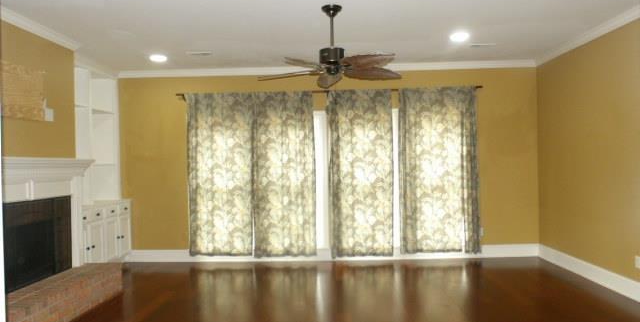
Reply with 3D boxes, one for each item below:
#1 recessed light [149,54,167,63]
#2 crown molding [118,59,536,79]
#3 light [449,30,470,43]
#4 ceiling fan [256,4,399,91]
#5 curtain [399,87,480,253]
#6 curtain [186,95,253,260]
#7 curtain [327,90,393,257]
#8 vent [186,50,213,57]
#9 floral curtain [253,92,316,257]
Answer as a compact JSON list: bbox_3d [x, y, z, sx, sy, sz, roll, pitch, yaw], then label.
[{"bbox_3d":[-2.004,-1.272,5.506,0.200,0.039,0.200,-1,-1,2],"label":"recessed light"},{"bbox_3d":[0.045,-1.264,6.124,5.792,0.090,0.088,-1,-1,2],"label":"crown molding"},{"bbox_3d":[1.521,-1.352,4.838,0.200,0.039,0.200,-1,-1,2],"label":"light"},{"bbox_3d":[0.108,-1.031,3.900,1.345,0.605,1.336,-1,-1,2],"label":"ceiling fan"},{"bbox_3d":[1.617,0.130,5.999,1.105,2.236,0.107,-1,-1,2],"label":"curtain"},{"bbox_3d":[-1.374,0.184,6.105,0.923,2.228,0.107,-1,-1,2],"label":"curtain"},{"bbox_3d":[0.543,0.168,6.037,0.882,2.271,0.107,-1,-1,2],"label":"curtain"},{"bbox_3d":[-1.448,-1.281,5.330,0.312,0.024,0.195,-1,-1,2],"label":"vent"},{"bbox_3d":[-0.484,0.183,6.073,0.872,2.257,0.107,-1,-1,2],"label":"floral curtain"}]

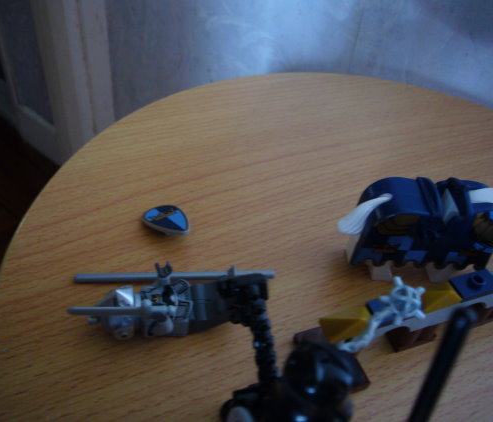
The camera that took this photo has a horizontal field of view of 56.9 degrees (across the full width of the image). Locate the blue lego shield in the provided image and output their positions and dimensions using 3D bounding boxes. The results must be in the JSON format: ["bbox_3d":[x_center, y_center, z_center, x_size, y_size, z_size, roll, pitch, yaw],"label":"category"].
[{"bbox_3d":[-0.029,0.005,0.180,0.018,0.006,0.015,32,49,16],"label":"blue lego shield"}]

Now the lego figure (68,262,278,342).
[{"bbox_3d":[-0.025,0.027,0.151,0.066,0.015,0.027,1,45,-8],"label":"lego figure"}]

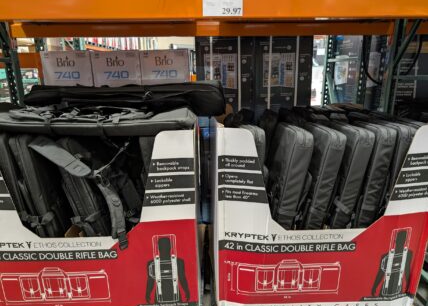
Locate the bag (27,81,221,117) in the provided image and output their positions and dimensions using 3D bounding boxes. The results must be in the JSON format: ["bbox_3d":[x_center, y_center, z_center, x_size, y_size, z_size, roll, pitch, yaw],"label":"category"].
[{"bbox_3d":[-0.468,-0.320,1.695,1.060,0.145,0.280,0,15,3],"label":"bag"}]

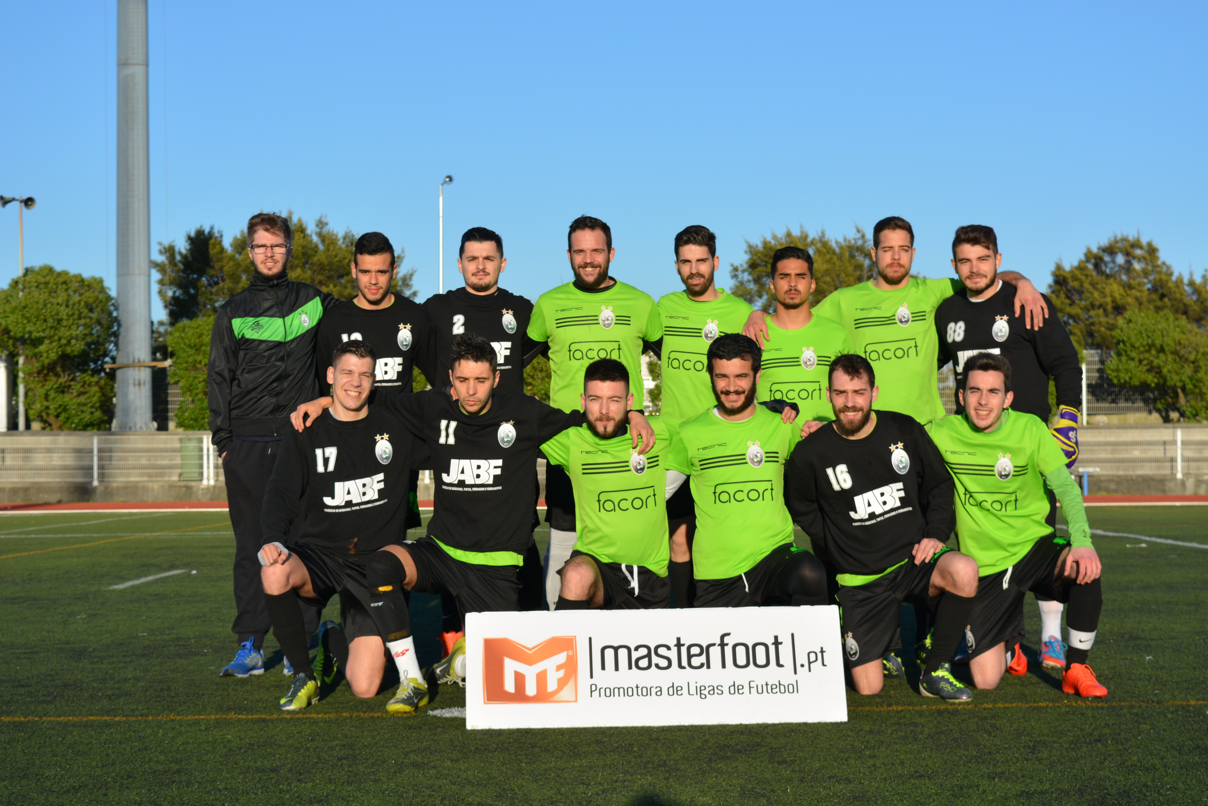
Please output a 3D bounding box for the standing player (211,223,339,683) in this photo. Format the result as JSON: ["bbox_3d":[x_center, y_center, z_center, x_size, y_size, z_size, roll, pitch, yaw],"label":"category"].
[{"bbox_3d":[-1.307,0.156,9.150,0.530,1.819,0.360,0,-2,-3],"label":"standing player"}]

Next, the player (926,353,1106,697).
[{"bbox_3d":[1.488,0.418,8.400,0.650,1.220,0.850,-1,-1,5],"label":"player"}]

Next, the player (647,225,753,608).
[{"bbox_3d":[0.394,0.174,9.150,0.500,1.751,0.360,-1,-2,3],"label":"player"}]

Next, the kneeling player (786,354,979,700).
[{"bbox_3d":[0.996,0.418,8.270,0.660,1.220,0.830,0,-2,-12],"label":"kneeling player"}]

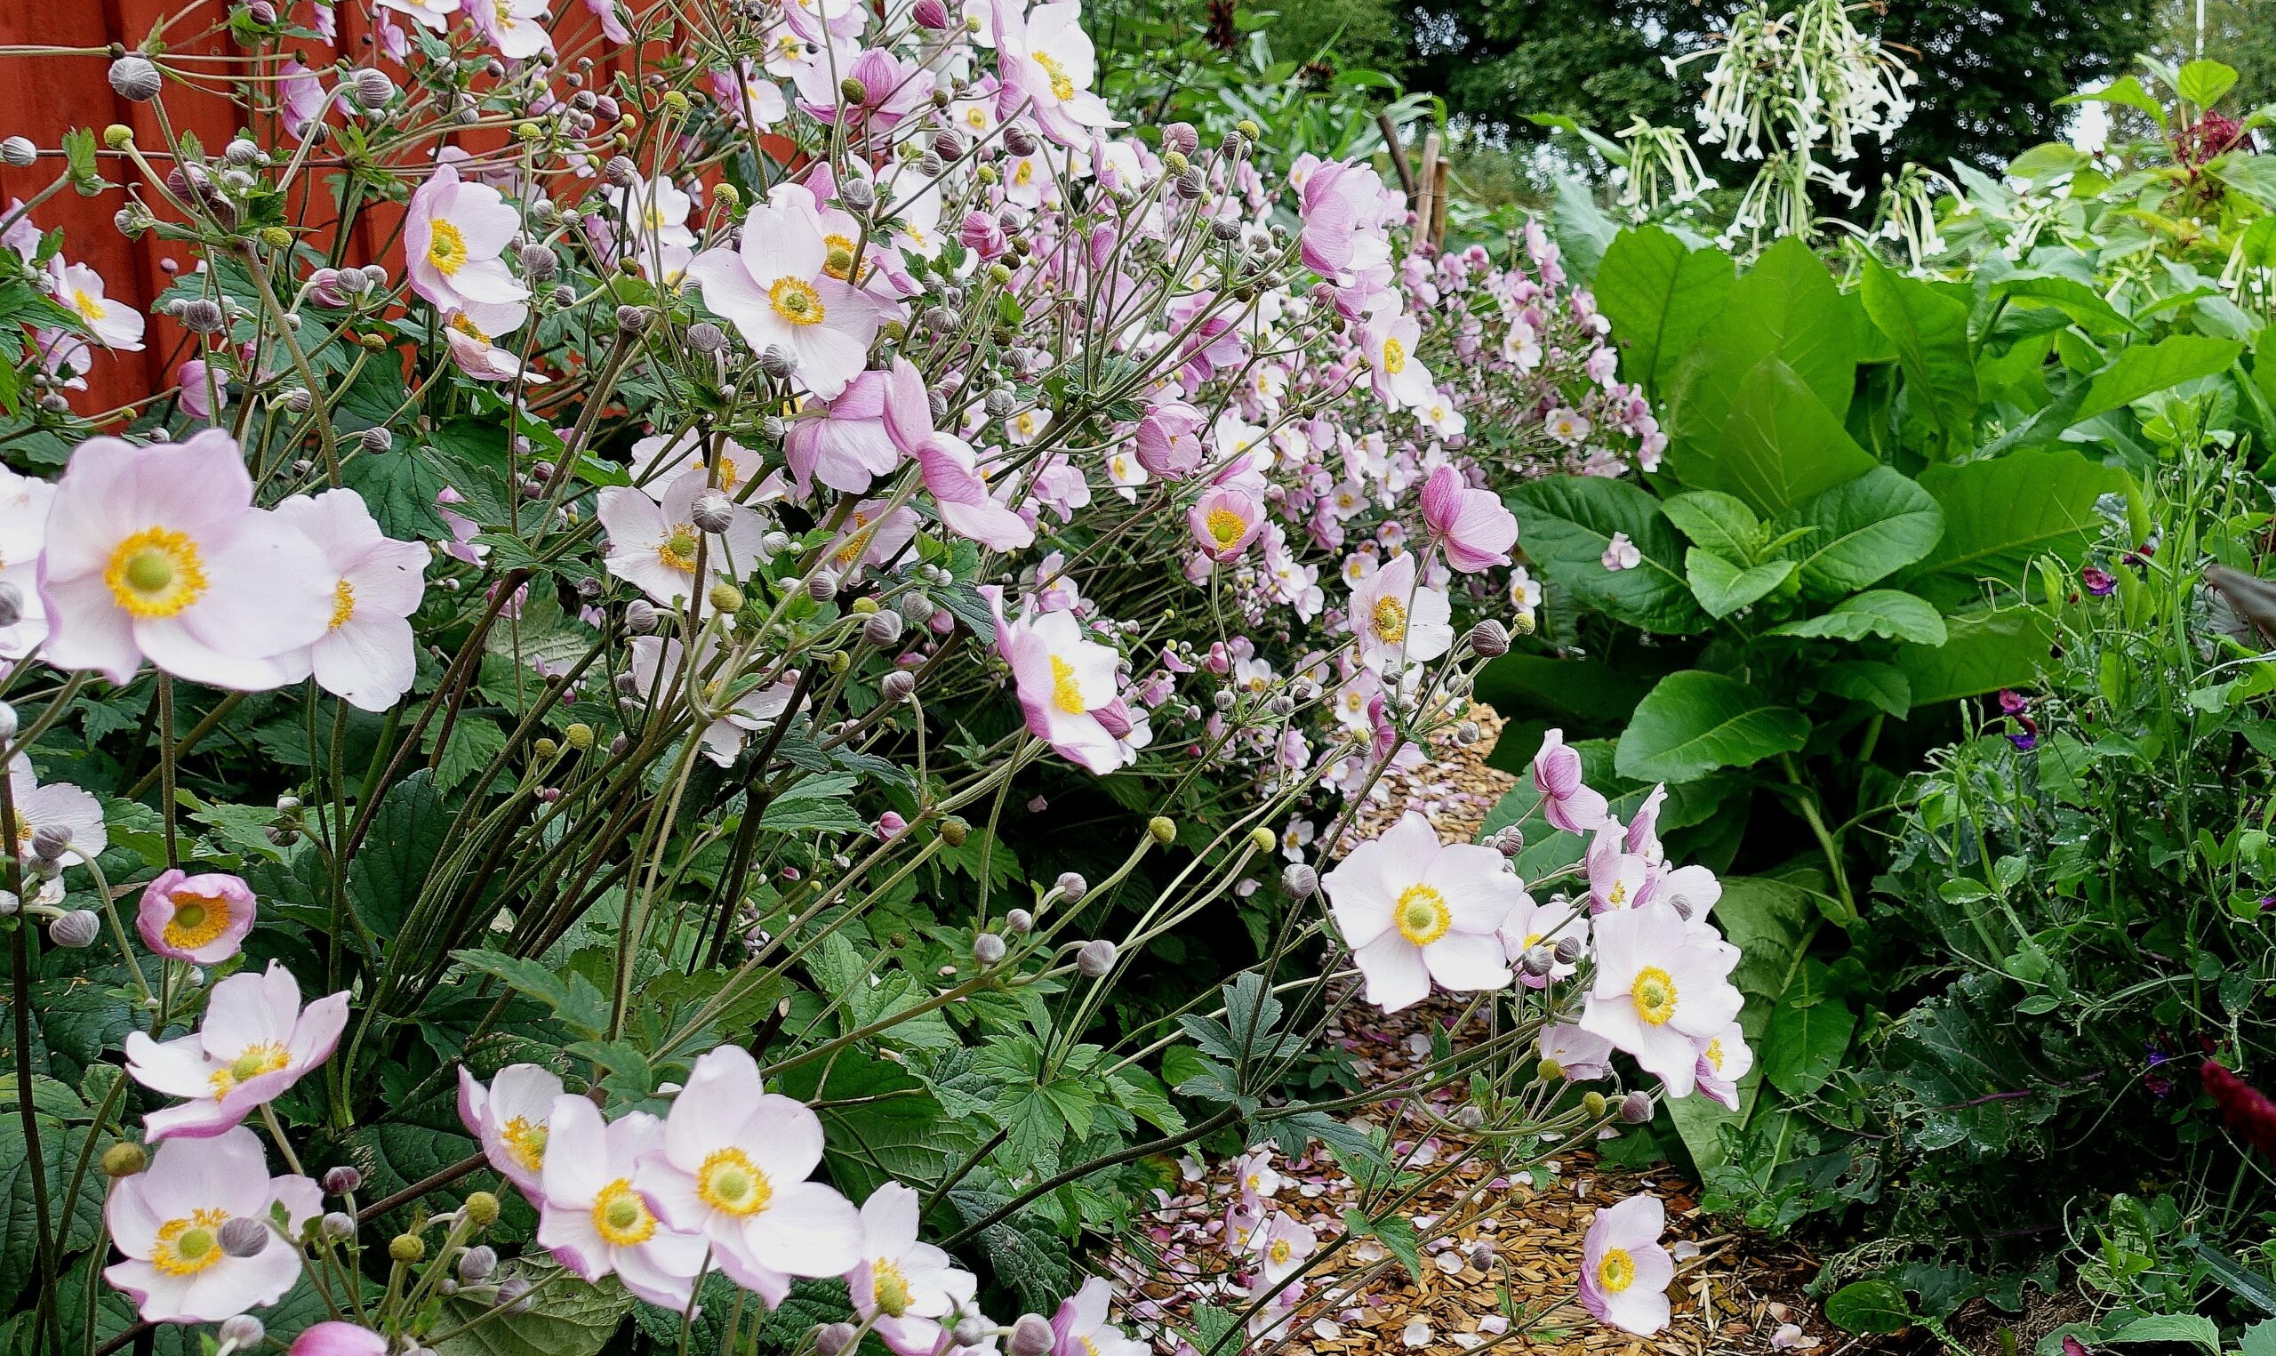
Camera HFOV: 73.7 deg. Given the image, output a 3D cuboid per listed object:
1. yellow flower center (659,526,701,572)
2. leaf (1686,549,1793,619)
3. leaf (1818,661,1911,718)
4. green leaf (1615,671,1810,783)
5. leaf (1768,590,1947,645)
[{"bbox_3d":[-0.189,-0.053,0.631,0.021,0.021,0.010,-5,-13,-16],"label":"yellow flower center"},{"bbox_3d":[0.970,-0.153,2.450,0.165,0.070,0.190,0,25,21],"label":"leaf"},{"bbox_3d":[0.946,0.015,1.980,0.125,0.030,0.080,18,42,18],"label":"leaf"},{"bbox_3d":[0.713,0.063,1.880,0.245,0.050,0.135,-15,51,-14],"label":"green leaf"},{"bbox_3d":[1.155,-0.100,2.450,0.270,0.050,0.130,7,28,18],"label":"leaf"}]

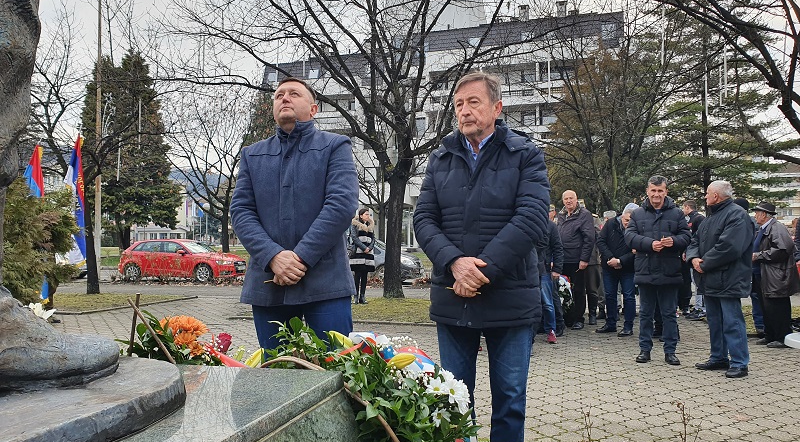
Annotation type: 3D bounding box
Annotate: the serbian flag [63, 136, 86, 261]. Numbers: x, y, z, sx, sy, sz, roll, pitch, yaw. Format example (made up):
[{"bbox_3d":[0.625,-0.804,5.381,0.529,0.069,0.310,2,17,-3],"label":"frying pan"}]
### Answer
[{"bbox_3d":[-4.400,-0.280,8.100,0.420,1.750,0.300,1,-2,-20],"label":"serbian flag"}]

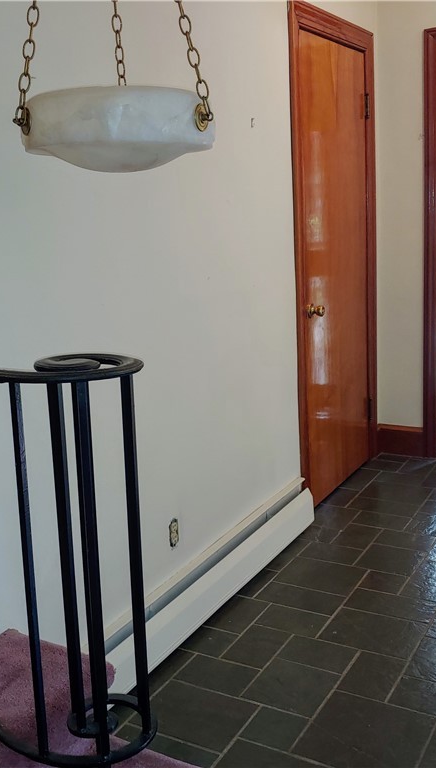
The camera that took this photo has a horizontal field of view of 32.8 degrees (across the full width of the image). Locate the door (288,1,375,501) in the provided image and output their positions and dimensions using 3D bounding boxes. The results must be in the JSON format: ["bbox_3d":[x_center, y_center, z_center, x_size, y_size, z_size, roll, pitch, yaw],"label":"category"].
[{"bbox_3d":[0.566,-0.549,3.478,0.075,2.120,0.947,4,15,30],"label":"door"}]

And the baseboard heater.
[{"bbox_3d":[0.021,0.661,2.623,0.075,0.193,1.485,4,15,30],"label":"baseboard heater"}]

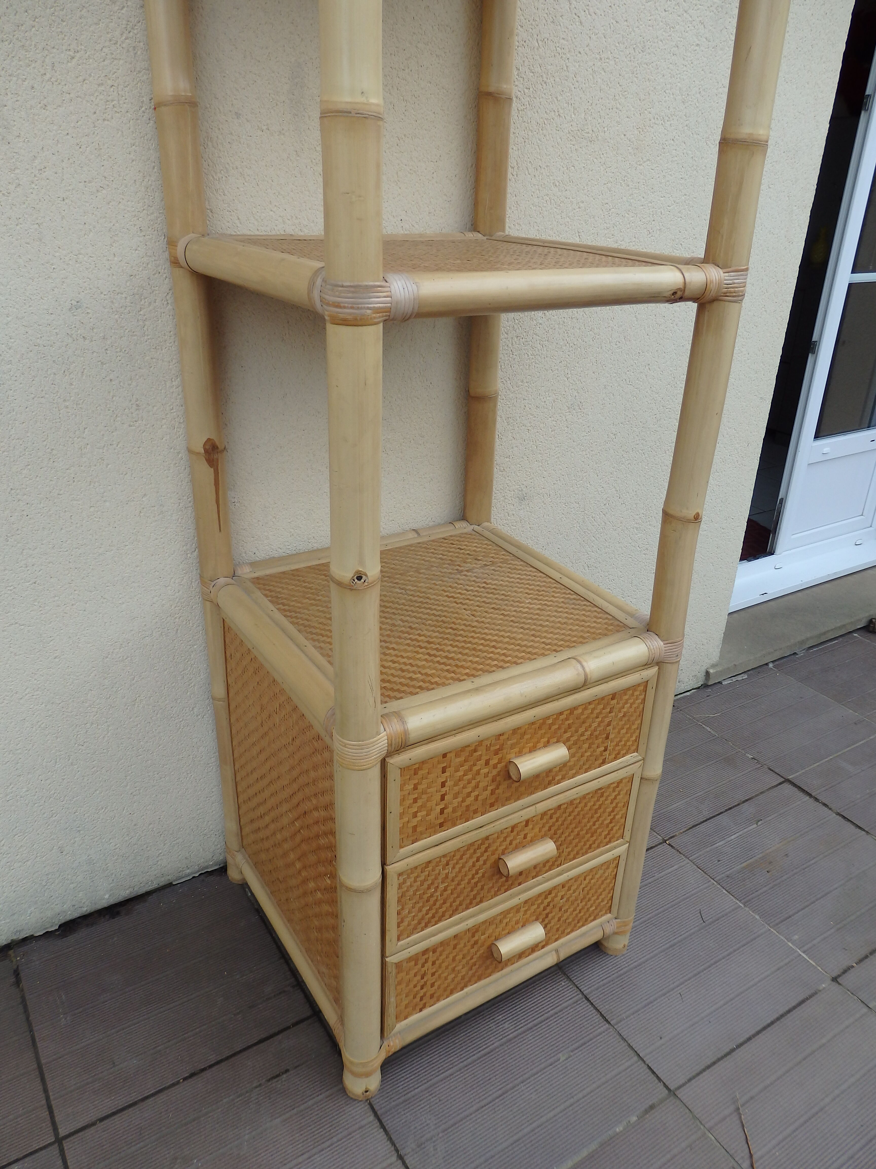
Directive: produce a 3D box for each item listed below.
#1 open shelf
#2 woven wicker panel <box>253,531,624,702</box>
[{"bbox_3d":[0.002,-0.346,0.922,0.452,0.040,0.455,-13,29,-30],"label":"open shelf"},{"bbox_3d":[-0.010,0.030,1.099,0.347,0.018,0.360,-13,29,-30],"label":"woven wicker panel"}]

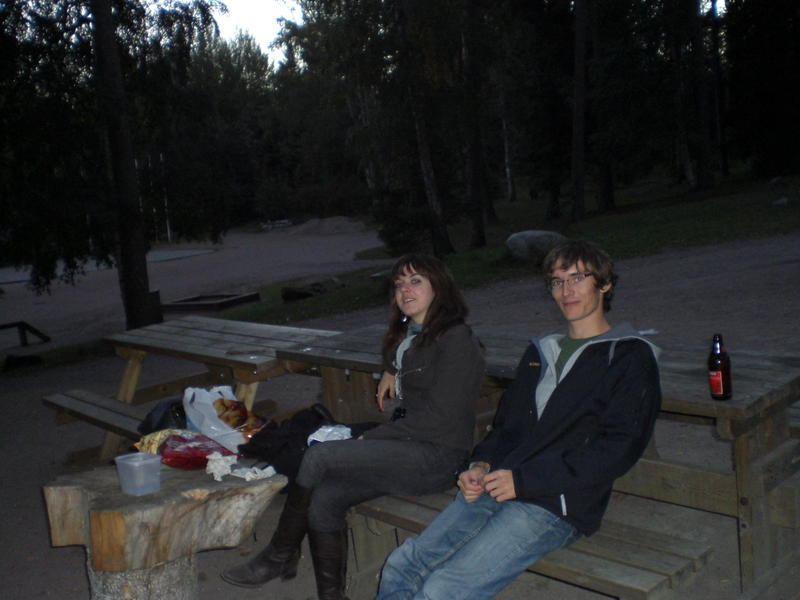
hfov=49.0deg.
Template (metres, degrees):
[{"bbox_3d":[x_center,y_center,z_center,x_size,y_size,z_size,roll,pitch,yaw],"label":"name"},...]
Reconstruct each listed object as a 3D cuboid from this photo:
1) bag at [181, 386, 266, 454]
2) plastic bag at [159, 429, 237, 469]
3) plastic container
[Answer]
[{"bbox_3d":[-0.726,0.494,3.600,0.300,0.240,0.190,-5,7,0],"label":"bag"},{"bbox_3d":[-0.797,0.590,3.440,0.270,0.095,0.170,-5,7,0],"label":"plastic bag"},{"bbox_3d":[-0.943,0.628,3.170,0.123,0.122,0.117,2,10,40],"label":"plastic container"}]

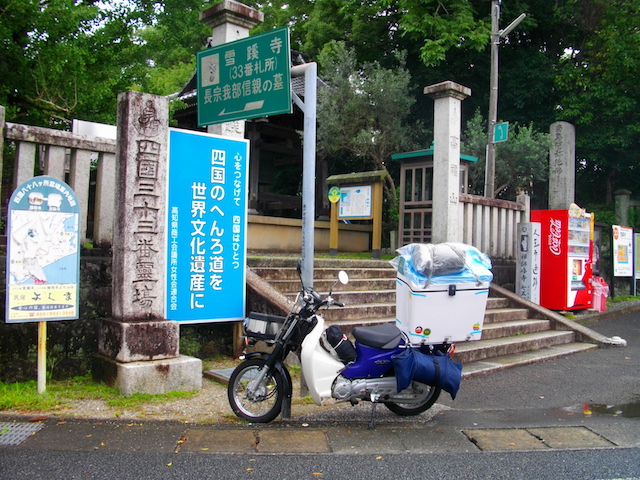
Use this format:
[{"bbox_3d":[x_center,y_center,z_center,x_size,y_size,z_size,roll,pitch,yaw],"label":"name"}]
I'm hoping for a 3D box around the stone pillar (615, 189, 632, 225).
[{"bbox_3d":[7.813,-0.540,15.205,0.370,1.600,0.370,1,0,-40],"label":"stone pillar"}]

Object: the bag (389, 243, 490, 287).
[{"bbox_3d":[0.898,0.183,4.461,0.680,0.250,0.500,-2,9,-8],"label":"bag"}]

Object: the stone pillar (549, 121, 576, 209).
[{"bbox_3d":[5.423,-1.053,13.207,0.420,3.170,0.420,1,0,-40],"label":"stone pillar"}]

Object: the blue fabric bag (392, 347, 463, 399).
[{"bbox_3d":[0.796,0.977,4.380,0.500,0.355,0.210,1,0,-7],"label":"blue fabric bag"}]

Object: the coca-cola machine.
[{"bbox_3d":[4.672,0.382,11.378,0.950,1.830,0.735,1,0,-37],"label":"coca-cola machine"}]

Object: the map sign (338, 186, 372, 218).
[{"bbox_3d":[0.576,-0.622,9.550,0.040,0.485,0.680,1,0,-40],"label":"map sign"}]

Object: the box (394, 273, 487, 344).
[{"bbox_3d":[0.904,0.500,4.509,0.560,0.430,0.460,-2,9,-8],"label":"box"}]

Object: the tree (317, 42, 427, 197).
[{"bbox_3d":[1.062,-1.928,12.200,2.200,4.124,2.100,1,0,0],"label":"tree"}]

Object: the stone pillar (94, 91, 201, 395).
[{"bbox_3d":[-1.603,0.003,5.580,0.730,2.720,0.740,1,0,-40],"label":"stone pillar"}]

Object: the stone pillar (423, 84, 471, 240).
[{"bbox_3d":[2.101,-1.093,9.627,0.510,2.820,0.510,1,0,-40],"label":"stone pillar"}]

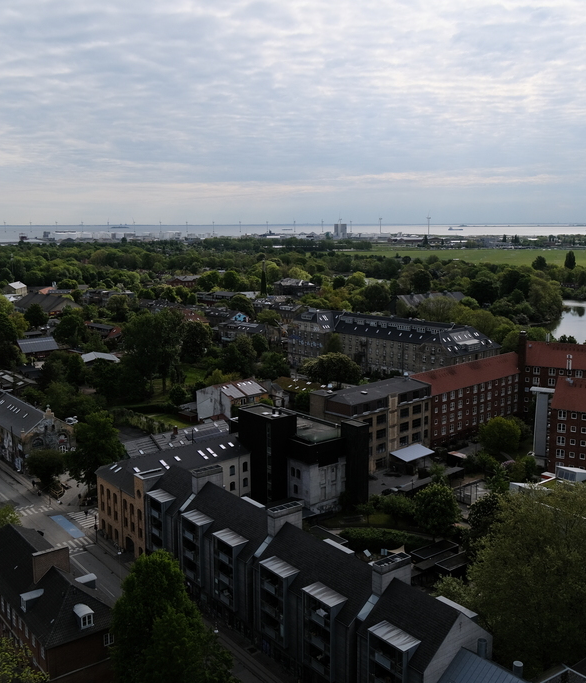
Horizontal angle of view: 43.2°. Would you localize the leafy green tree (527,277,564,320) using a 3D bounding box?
[{"bbox_3d":[138.500,-23.390,403.140,19.160,22.970,19.160,3,10,19],"label":"leafy green tree"}]

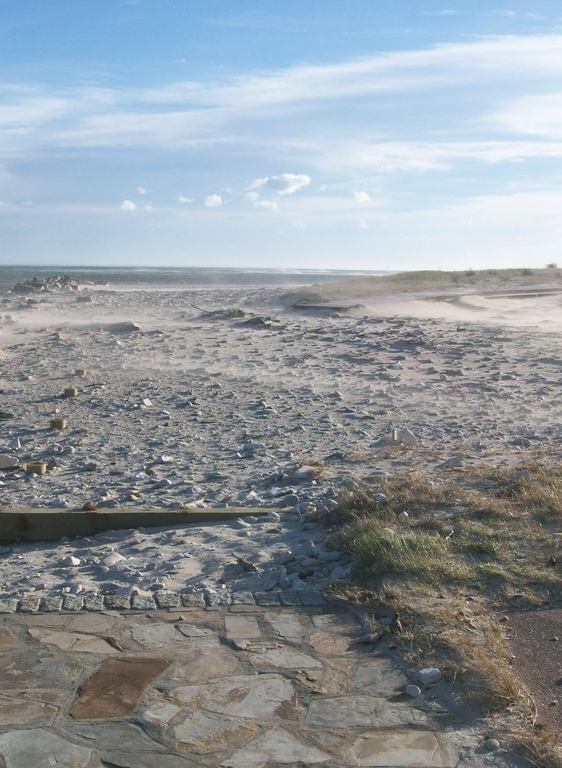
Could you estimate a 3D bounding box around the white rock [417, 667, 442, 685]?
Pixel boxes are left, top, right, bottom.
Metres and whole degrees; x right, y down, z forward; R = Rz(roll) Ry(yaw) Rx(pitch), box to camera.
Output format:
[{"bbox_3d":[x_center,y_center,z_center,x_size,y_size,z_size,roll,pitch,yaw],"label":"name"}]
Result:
[{"bbox_3d":[0.579,1.134,3.936,0.088,0.055,0.065,1,7,0],"label":"white rock"}]

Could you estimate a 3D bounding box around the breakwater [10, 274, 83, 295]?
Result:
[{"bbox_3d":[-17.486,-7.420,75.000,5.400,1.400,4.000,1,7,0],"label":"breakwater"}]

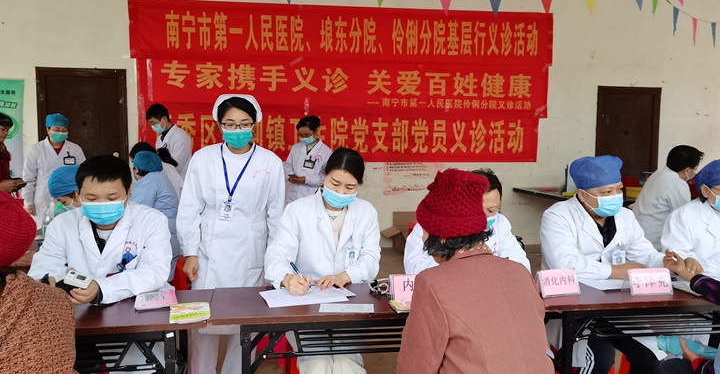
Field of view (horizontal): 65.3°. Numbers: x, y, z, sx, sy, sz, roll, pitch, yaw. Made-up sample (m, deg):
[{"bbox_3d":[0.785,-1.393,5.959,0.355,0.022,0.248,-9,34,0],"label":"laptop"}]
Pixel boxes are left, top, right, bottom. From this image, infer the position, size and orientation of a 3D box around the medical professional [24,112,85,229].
[{"bbox_3d":[-2.722,0.146,5.020,0.520,1.594,0.320,-1,5,-14],"label":"medical professional"}]

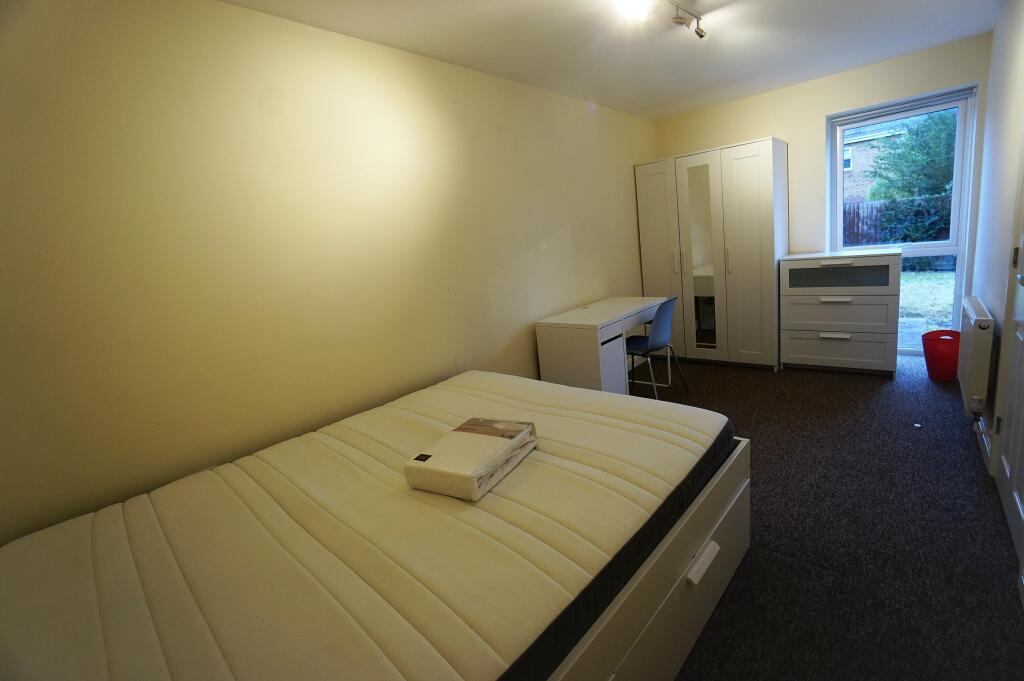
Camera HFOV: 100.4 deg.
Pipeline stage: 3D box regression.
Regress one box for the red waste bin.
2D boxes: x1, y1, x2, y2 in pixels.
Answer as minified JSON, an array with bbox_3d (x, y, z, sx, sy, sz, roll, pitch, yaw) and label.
[{"bbox_3d":[3.115,0.110,3.062,0.235,0.310,0.235,4,17,42],"label":"red waste bin"}]

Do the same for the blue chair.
[{"bbox_3d":[1.086,0.076,3.368,0.520,0.800,0.470,4,17,42],"label":"blue chair"}]

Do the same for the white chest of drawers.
[{"bbox_3d":[2.655,-0.231,3.473,0.765,0.950,0.415,3,16,42],"label":"white chest of drawers"}]

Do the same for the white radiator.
[{"bbox_3d":[2.387,0.054,2.208,0.080,0.485,0.610,4,17,42],"label":"white radiator"}]

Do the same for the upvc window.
[{"bbox_3d":[2.980,-0.828,3.367,0.835,1.930,0.120,4,17,42],"label":"upvc window"}]

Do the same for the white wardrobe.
[{"bbox_3d":[1.855,-0.720,3.983,1.165,1.910,0.505,4,17,42],"label":"white wardrobe"}]

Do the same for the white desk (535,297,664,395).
[{"bbox_3d":[0.756,0.137,3.330,0.515,0.775,1.060,4,17,43],"label":"white desk"}]

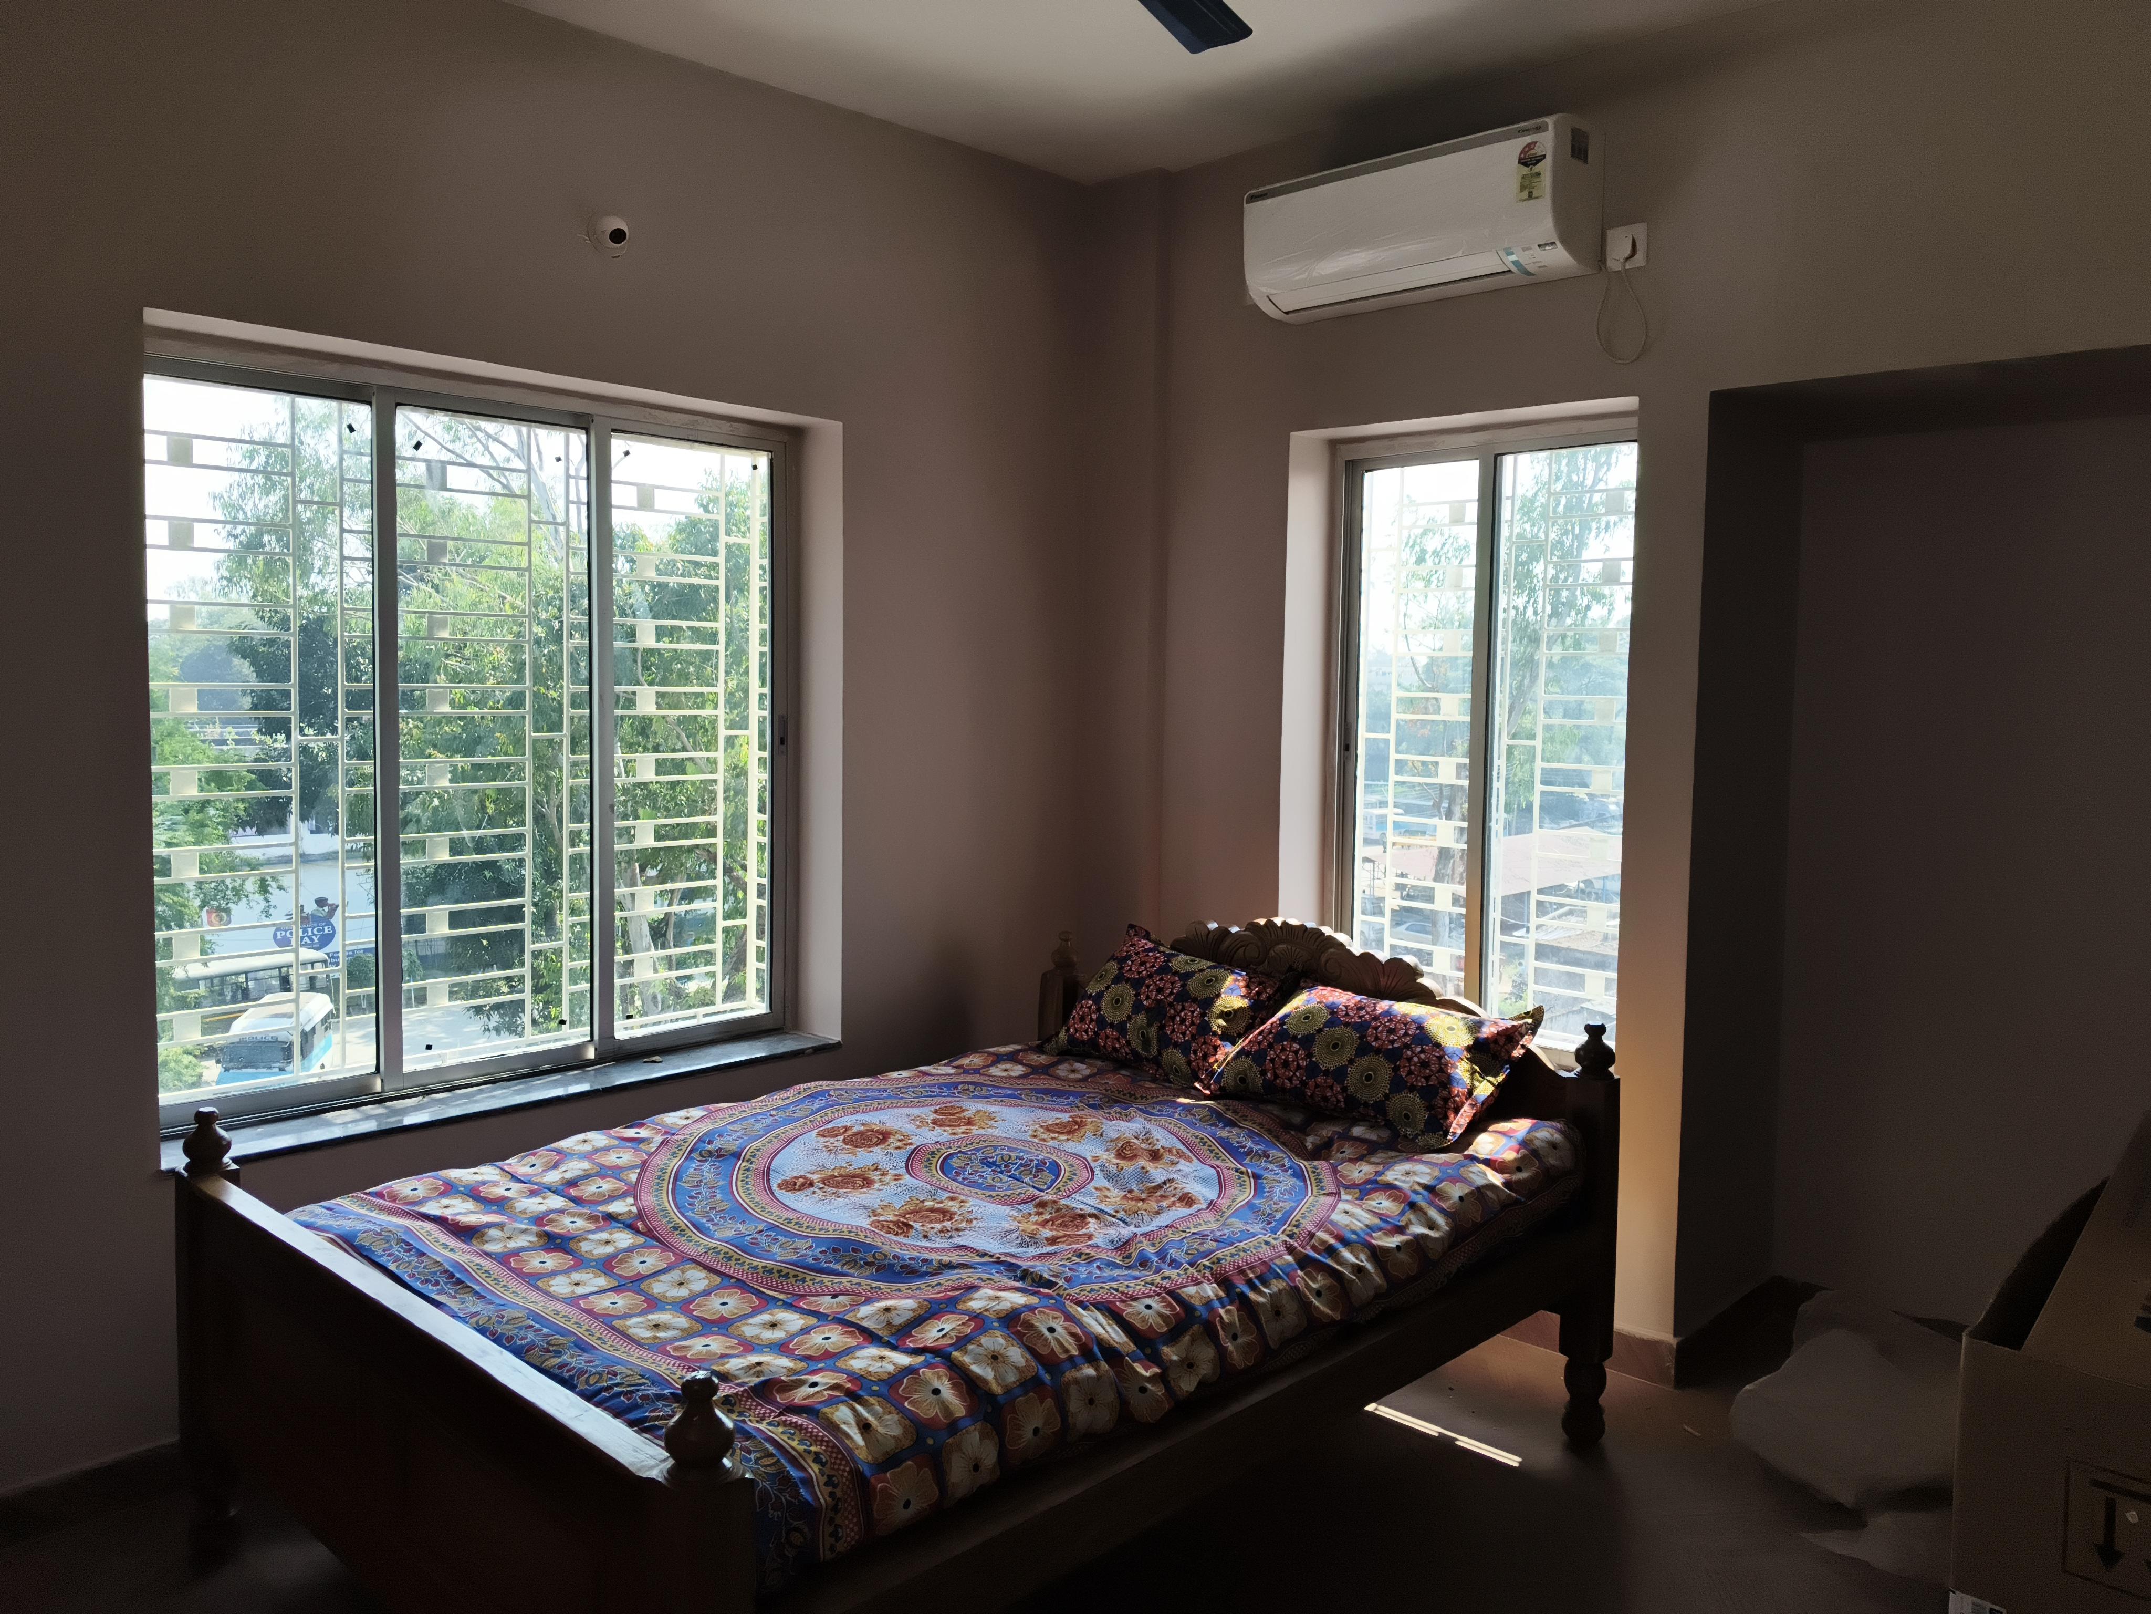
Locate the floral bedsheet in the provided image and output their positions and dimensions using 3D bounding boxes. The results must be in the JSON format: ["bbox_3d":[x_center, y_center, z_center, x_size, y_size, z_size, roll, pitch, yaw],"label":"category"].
[{"bbox_3d":[-0.222,0.699,2.969,1.520,0.186,1.922,5,6,44],"label":"floral bedsheet"}]

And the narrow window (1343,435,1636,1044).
[{"bbox_3d":[1.024,-0.147,3.981,0.884,1.494,0.089,5,6,44],"label":"narrow window"}]

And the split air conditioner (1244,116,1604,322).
[{"bbox_3d":[0.769,-1.315,3.689,0.812,0.299,0.224,5,6,44],"label":"split air conditioner"}]

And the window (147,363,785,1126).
[{"bbox_3d":[-1.269,-0.140,3.591,0.097,1.484,1.480,5,6,44],"label":"window"}]

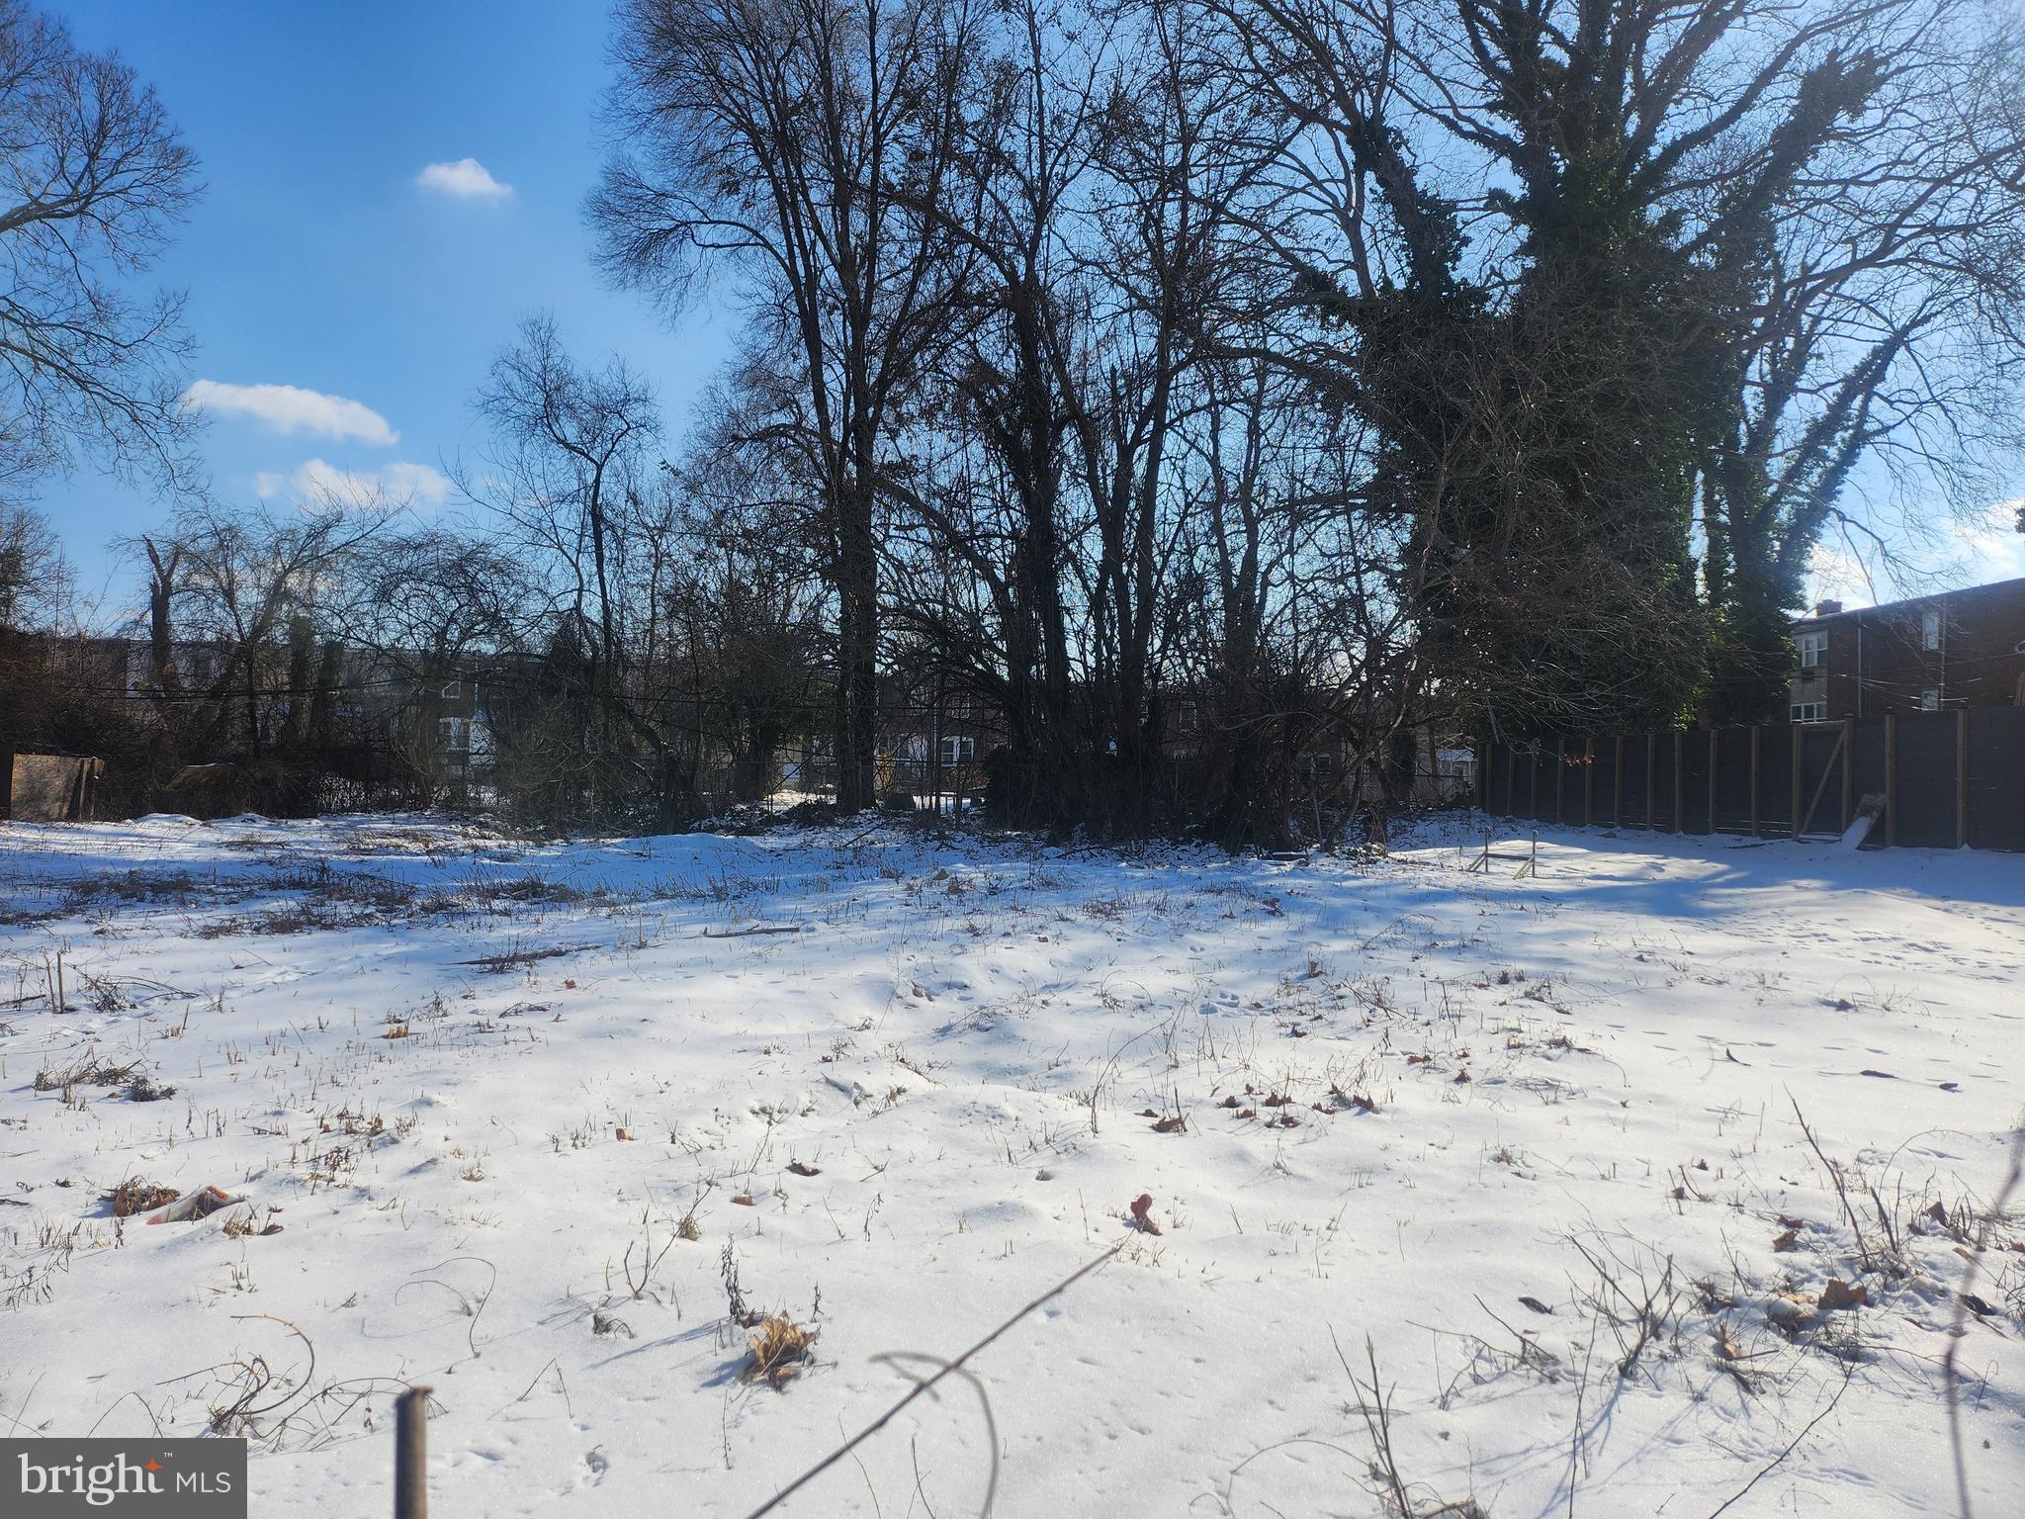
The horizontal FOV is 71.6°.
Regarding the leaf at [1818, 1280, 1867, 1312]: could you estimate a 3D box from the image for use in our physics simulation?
[{"bbox_3d":[2.318,1.493,3.920,0.122,0.066,0.060,0,0,14],"label":"leaf"}]

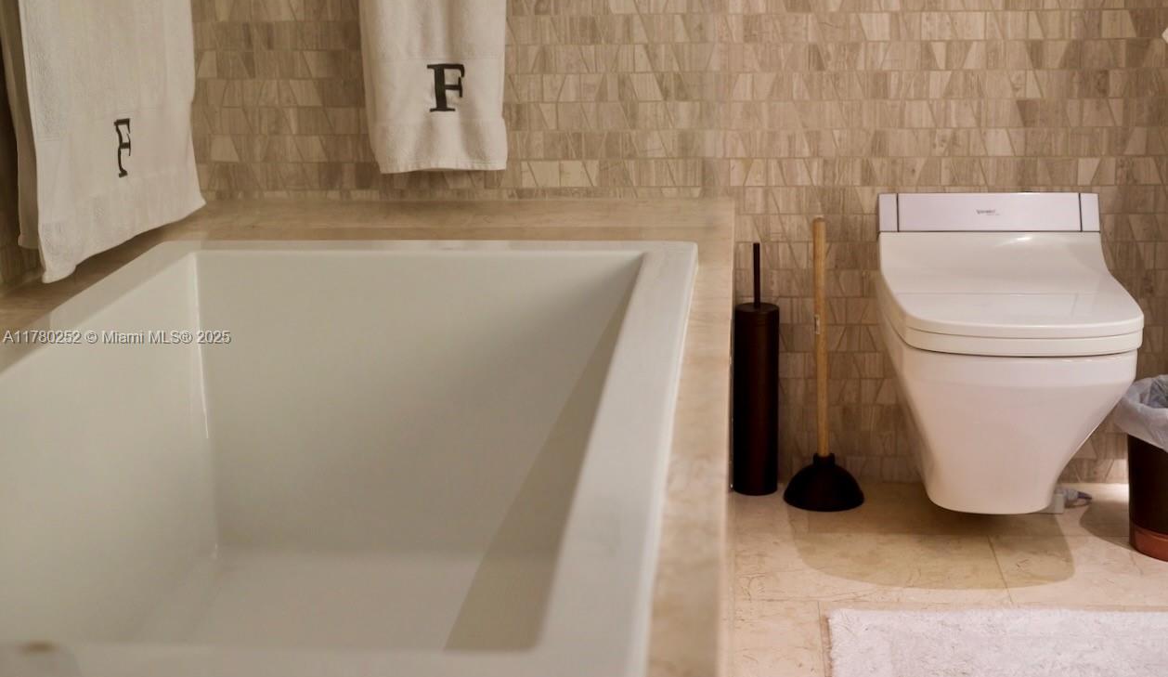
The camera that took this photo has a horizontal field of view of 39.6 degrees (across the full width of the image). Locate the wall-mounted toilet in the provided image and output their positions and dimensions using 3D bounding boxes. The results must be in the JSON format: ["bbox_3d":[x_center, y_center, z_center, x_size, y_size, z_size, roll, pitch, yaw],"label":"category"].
[{"bbox_3d":[0.689,0.050,2.667,0.376,0.493,0.620,0,14,5],"label":"wall-mounted toilet"}]

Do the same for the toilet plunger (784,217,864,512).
[{"bbox_3d":[0.432,0.042,2.906,0.144,0.515,0.144,0,14,5],"label":"toilet plunger"}]

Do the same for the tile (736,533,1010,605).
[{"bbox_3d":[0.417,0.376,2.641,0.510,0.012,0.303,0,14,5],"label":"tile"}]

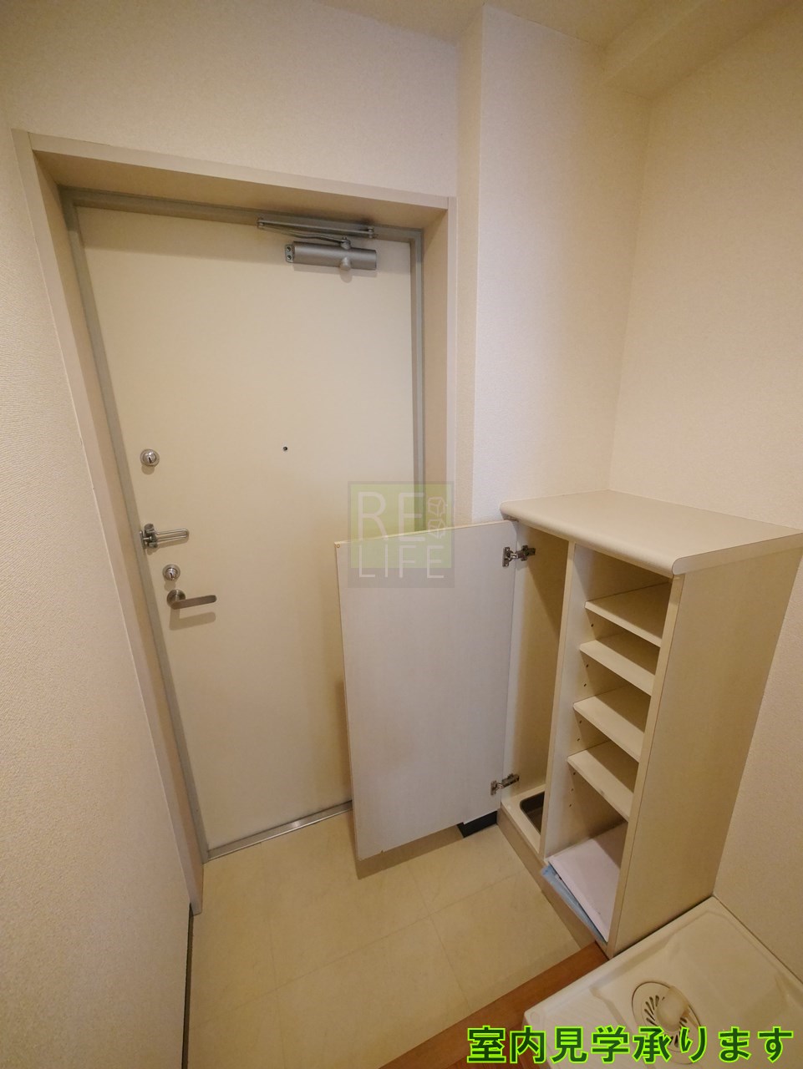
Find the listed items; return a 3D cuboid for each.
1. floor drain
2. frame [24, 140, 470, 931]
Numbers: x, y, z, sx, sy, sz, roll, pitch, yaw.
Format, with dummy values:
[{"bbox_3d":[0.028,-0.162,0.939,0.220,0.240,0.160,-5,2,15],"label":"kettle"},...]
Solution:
[{"bbox_3d":[0.614,1.101,0.993,0.140,0.055,0.140,-8,18,-21],"label":"floor drain"},{"bbox_3d":[-0.276,0.143,1.257,0.878,1.942,0.165,-8,18,-21],"label":"frame"}]

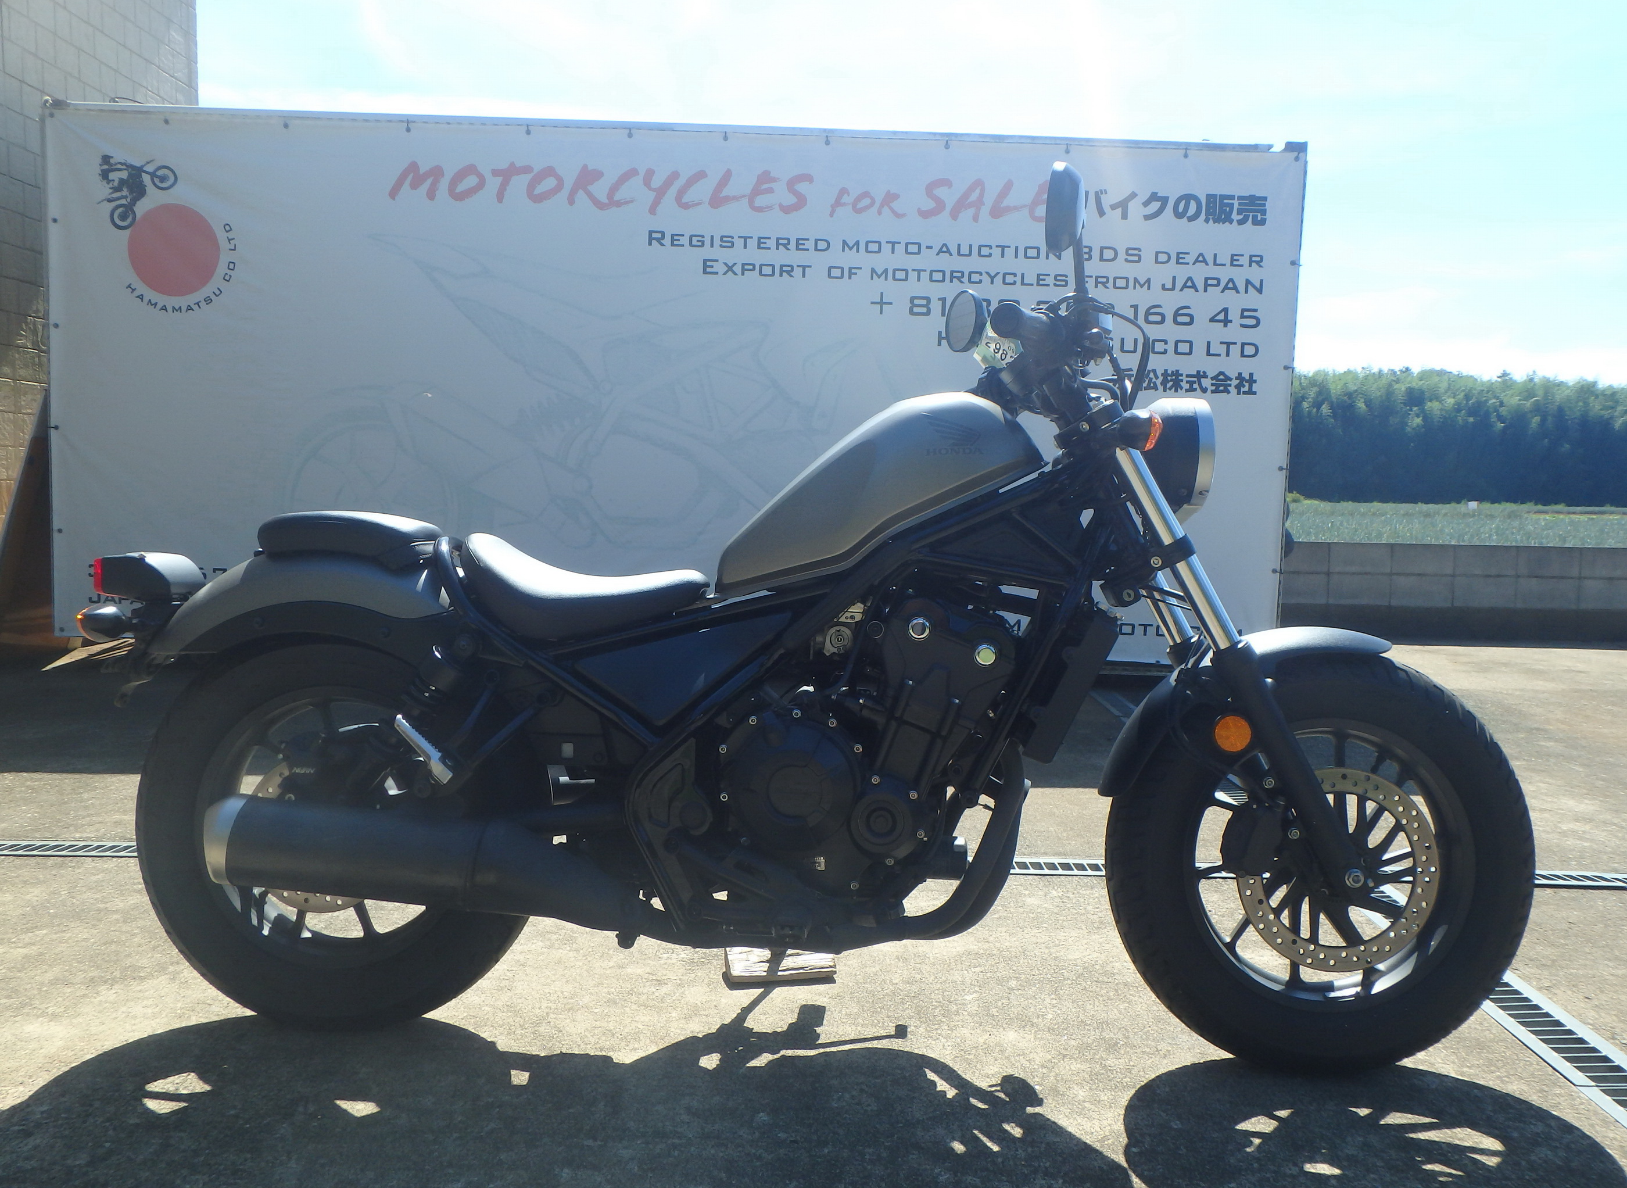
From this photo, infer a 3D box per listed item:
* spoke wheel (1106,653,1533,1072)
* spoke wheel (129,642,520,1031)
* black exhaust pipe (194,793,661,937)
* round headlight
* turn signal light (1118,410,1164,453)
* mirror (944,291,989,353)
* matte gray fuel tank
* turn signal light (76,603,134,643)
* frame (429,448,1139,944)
[{"bbox_3d":[0.761,0.402,1.989,0.640,0.640,0.135,2,-2,0],"label":"spoke wheel"},{"bbox_3d":[-0.725,0.355,2.047,0.645,0.645,0.155,2,0,2],"label":"spoke wheel"},{"bbox_3d":[-0.531,0.378,1.833,0.615,0.165,0.145,6,0,2],"label":"black exhaust pipe"},{"bbox_3d":[0.538,-0.207,2.005,0.130,0.188,0.185,2,-2,0],"label":"round headlight"},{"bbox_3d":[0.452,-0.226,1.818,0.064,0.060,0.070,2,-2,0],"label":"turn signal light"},{"bbox_3d":[0.275,-0.492,2.375,0.050,0.115,0.140,7,-3,-18],"label":"mirror"},{"bbox_3d":[0.101,-0.152,2.017,0.492,0.322,0.260,2,0,2],"label":"matte gray fuel tank"},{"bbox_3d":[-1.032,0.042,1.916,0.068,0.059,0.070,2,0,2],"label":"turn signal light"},{"bbox_3d":[-0.047,0.142,2.021,1.060,0.745,0.300,2,0,2],"label":"frame"}]

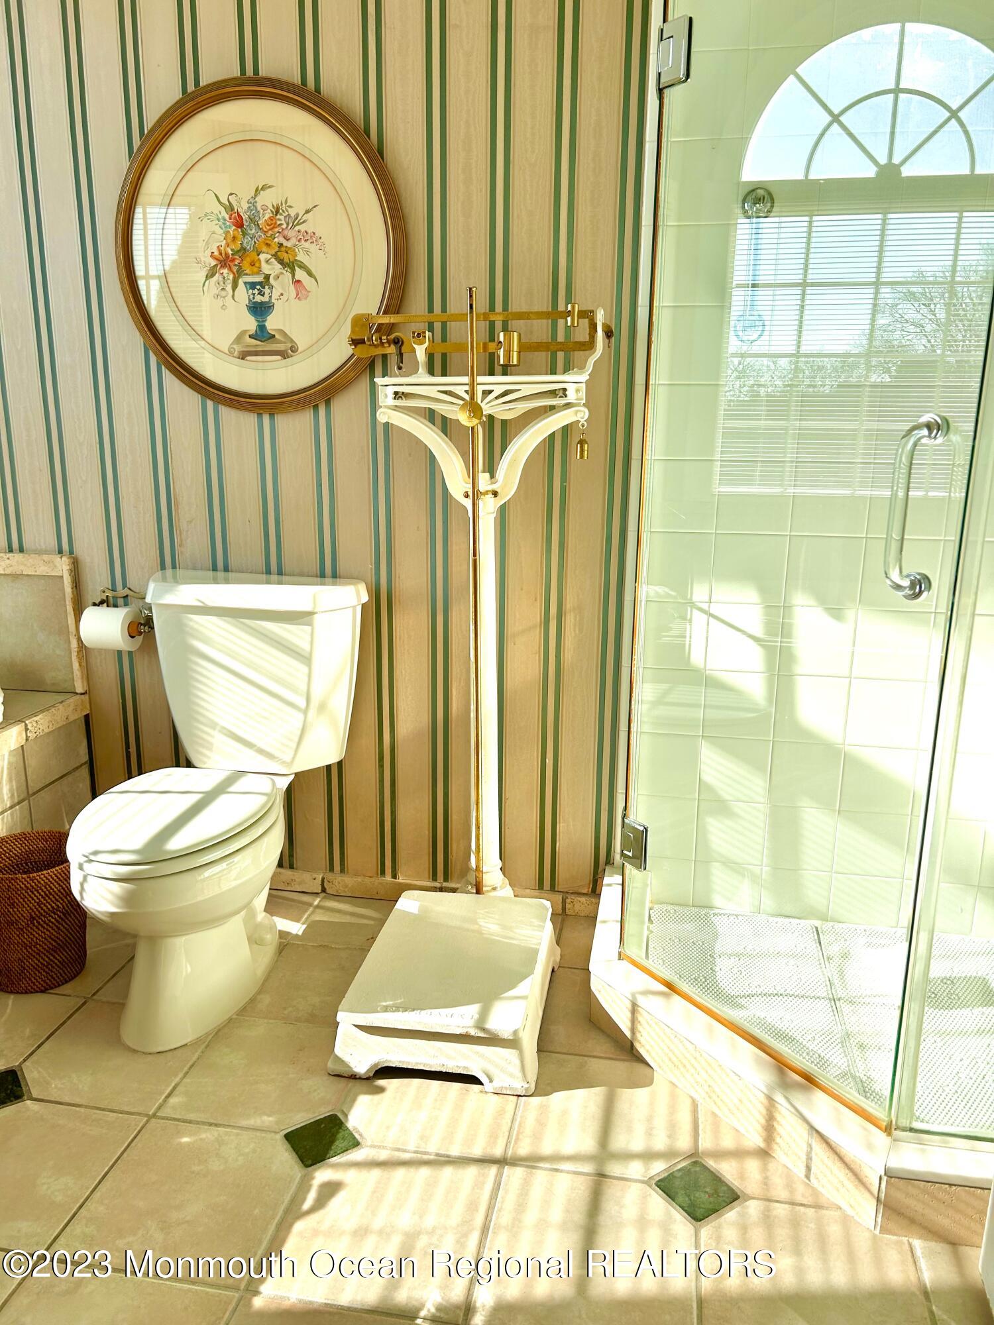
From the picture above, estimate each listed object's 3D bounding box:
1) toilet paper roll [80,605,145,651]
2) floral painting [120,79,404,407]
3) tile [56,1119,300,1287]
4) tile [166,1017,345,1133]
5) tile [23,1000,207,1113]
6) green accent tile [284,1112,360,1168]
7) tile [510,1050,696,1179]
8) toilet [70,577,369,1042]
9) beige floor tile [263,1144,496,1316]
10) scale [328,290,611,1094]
[{"bbox_3d":[-0.913,-0.079,2.365,0.105,0.101,0.101,3,14,10],"label":"toilet paper roll"},{"bbox_3d":[-0.523,-0.899,2.179,0.658,0.682,0.030,3,14,10],"label":"floral painting"},{"bbox_3d":[-0.467,0.822,1.531,0.297,0.010,0.297,3,14,10],"label":"tile"},{"bbox_3d":[-0.413,0.752,1.823,0.297,0.010,0.297,3,14,10],"label":"tile"},{"bbox_3d":[-0.713,0.737,1.875,0.297,0.010,0.297,3,14,10],"label":"tile"},{"bbox_3d":[-0.290,0.795,1.651,0.091,0.010,0.091,-9,16,-34],"label":"green accent tile"},{"bbox_3d":[0.187,0.783,1.719,0.297,0.010,0.297,3,14,10],"label":"tile"},{"bbox_3d":[-0.594,0.274,2.068,0.480,0.800,0.770,3,14,10],"label":"toilet"},{"bbox_3d":[-0.167,0.837,1.479,0.297,0.010,0.297,3,14,10],"label":"beige floor tile"},{"bbox_3d":[-0.088,0.004,1.900,0.545,1.417,0.586,3,14,10],"label":"scale"}]

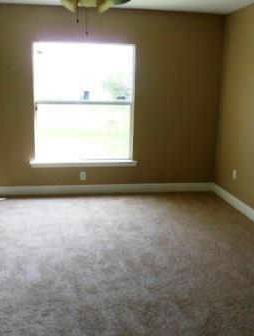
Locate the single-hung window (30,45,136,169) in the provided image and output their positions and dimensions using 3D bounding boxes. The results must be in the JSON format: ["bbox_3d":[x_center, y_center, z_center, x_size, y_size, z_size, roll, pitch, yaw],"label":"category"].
[{"bbox_3d":[-0.574,-0.815,4.708,1.430,1.640,0.130,-1,13,-8],"label":"single-hung window"}]

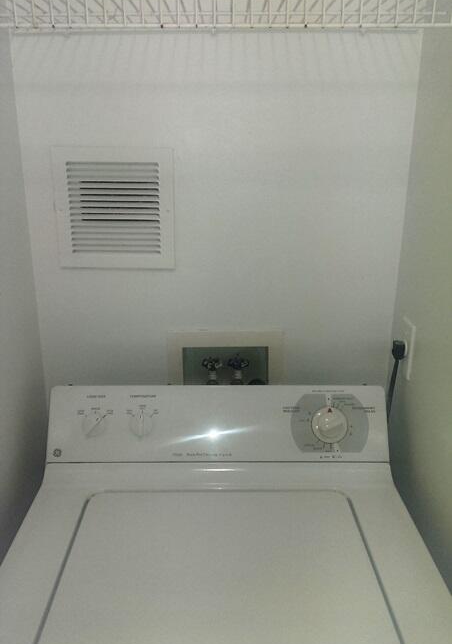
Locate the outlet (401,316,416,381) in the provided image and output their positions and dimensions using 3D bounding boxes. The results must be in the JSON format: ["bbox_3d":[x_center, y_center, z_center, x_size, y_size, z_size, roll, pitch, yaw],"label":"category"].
[{"bbox_3d":[0.372,0.054,1.228,0.008,0.115,0.071,0,18,-1],"label":"outlet"}]

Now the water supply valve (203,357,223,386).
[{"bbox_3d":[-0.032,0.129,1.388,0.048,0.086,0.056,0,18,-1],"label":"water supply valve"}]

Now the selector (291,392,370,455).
[{"bbox_3d":[0.212,0.204,1.191,0.159,0.119,0.034,0,-6,-1],"label":"selector"}]

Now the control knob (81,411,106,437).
[{"bbox_3d":[-0.263,0.204,1.190,0.048,0.052,0.024,0,-6,-1],"label":"control knob"}]

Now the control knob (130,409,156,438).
[{"bbox_3d":[-0.169,0.205,1.191,0.050,0.056,0.024,0,-6,-1],"label":"control knob"}]

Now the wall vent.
[{"bbox_3d":[-0.230,-0.231,1.233,0.248,0.248,0.014,0,18,-1],"label":"wall vent"}]

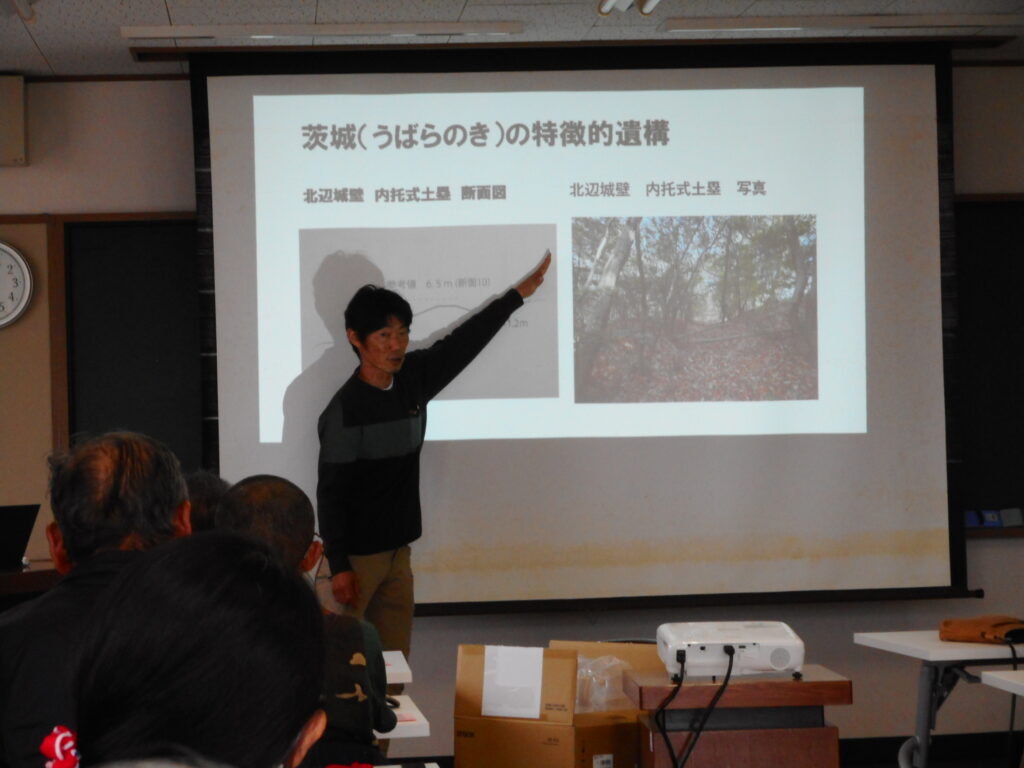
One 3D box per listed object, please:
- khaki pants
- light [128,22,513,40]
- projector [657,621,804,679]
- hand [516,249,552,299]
[{"bbox_3d":[-0.447,0.899,8.500,0.360,0.930,0.260,-1,-1,-37],"label":"khaki pants"},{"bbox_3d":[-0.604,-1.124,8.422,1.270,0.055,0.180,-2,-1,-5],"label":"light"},{"bbox_3d":[0.484,0.592,5.860,0.302,0.087,0.240,-1,5,-4],"label":"projector"},{"bbox_3d":[0.080,-0.370,8.930,0.065,0.188,0.090,36,0,0],"label":"hand"}]

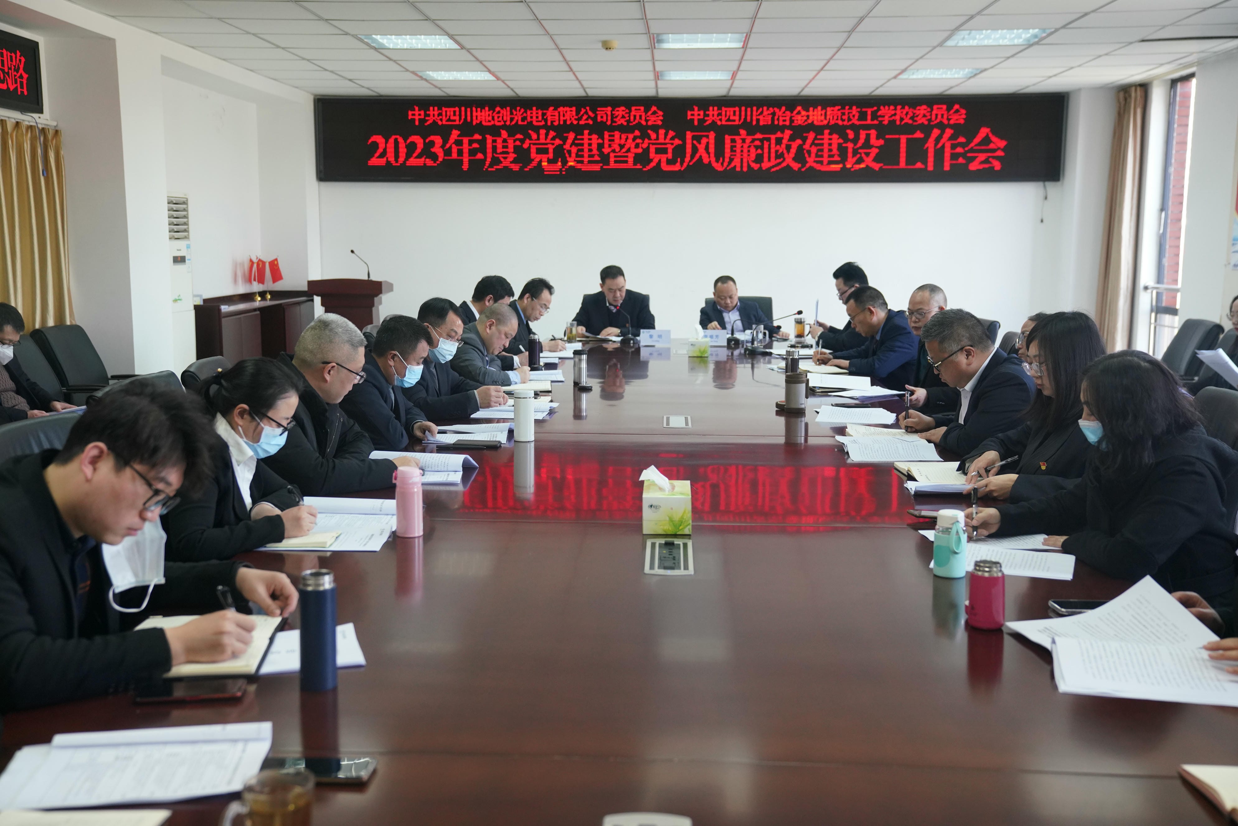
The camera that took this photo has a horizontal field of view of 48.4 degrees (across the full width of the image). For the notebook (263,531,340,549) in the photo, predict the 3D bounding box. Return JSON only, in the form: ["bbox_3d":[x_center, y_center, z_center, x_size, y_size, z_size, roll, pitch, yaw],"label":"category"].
[{"bbox_3d":[-0.804,0.302,3.390,0.220,0.018,0.175,1,7,2],"label":"notebook"}]

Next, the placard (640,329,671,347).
[{"bbox_3d":[0.247,-0.503,9.174,0.202,0.104,0.070,0,7,3],"label":"placard"}]

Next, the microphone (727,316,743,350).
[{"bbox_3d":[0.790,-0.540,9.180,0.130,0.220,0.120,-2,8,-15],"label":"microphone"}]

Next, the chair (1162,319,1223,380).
[{"bbox_3d":[3.084,-0.024,8.054,0.680,1.000,0.600,1,7,2],"label":"chair"}]

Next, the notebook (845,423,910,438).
[{"bbox_3d":[0.941,0.078,4.898,0.240,0.022,0.320,2,8,10],"label":"notebook"}]

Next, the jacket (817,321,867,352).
[{"bbox_3d":[1.570,-0.460,9.055,0.540,0.580,0.500,1,7,2],"label":"jacket"}]

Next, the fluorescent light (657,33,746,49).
[{"bbox_3d":[0.485,-2.274,8.289,0.600,0.080,0.600,0,8,2],"label":"fluorescent light"}]

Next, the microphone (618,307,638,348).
[{"bbox_3d":[0.031,-0.609,9.458,0.115,0.245,0.300,-2,8,-15],"label":"microphone"}]

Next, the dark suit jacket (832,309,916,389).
[{"bbox_3d":[1.437,-0.290,7.716,0.520,0.580,0.500,0,7,1],"label":"dark suit jacket"}]

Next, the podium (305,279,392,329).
[{"bbox_3d":[-2.195,-0.538,11.340,0.610,1.130,0.430,0,7,3],"label":"podium"}]

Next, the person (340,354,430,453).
[{"bbox_3d":[-0.807,0.221,5.191,0.720,1.200,0.560,2,7,11],"label":"person"}]

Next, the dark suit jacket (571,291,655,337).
[{"bbox_3d":[-0.039,-0.598,10.239,0.600,0.600,0.450,1,7,2],"label":"dark suit jacket"}]

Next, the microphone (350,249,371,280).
[{"bbox_3d":[-2.123,-1.218,11.320,0.050,0.240,0.210,-7,10,-42],"label":"microphone"}]

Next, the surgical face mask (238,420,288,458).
[{"bbox_3d":[-0.910,0.069,3.534,0.108,0.102,0.138,33,9,0],"label":"surgical face mask"}]

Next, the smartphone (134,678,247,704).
[{"bbox_3d":[-0.695,0.453,2.259,0.163,0.009,0.077,0,7,-4],"label":"smartphone"}]

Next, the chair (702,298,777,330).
[{"bbox_3d":[0.894,-0.338,10.208,0.600,1.010,0.640,0,7,-1],"label":"chair"}]

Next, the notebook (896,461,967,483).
[{"bbox_3d":[1.022,0.183,4.318,0.260,0.030,0.330,1,7,2],"label":"notebook"}]

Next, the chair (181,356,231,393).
[{"bbox_3d":[-1.141,0.351,4.719,0.640,1.020,0.600,0,8,2],"label":"chair"}]

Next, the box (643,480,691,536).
[{"bbox_3d":[0.122,0.236,3.452,0.117,0.092,0.200,0,8,2],"label":"box"}]

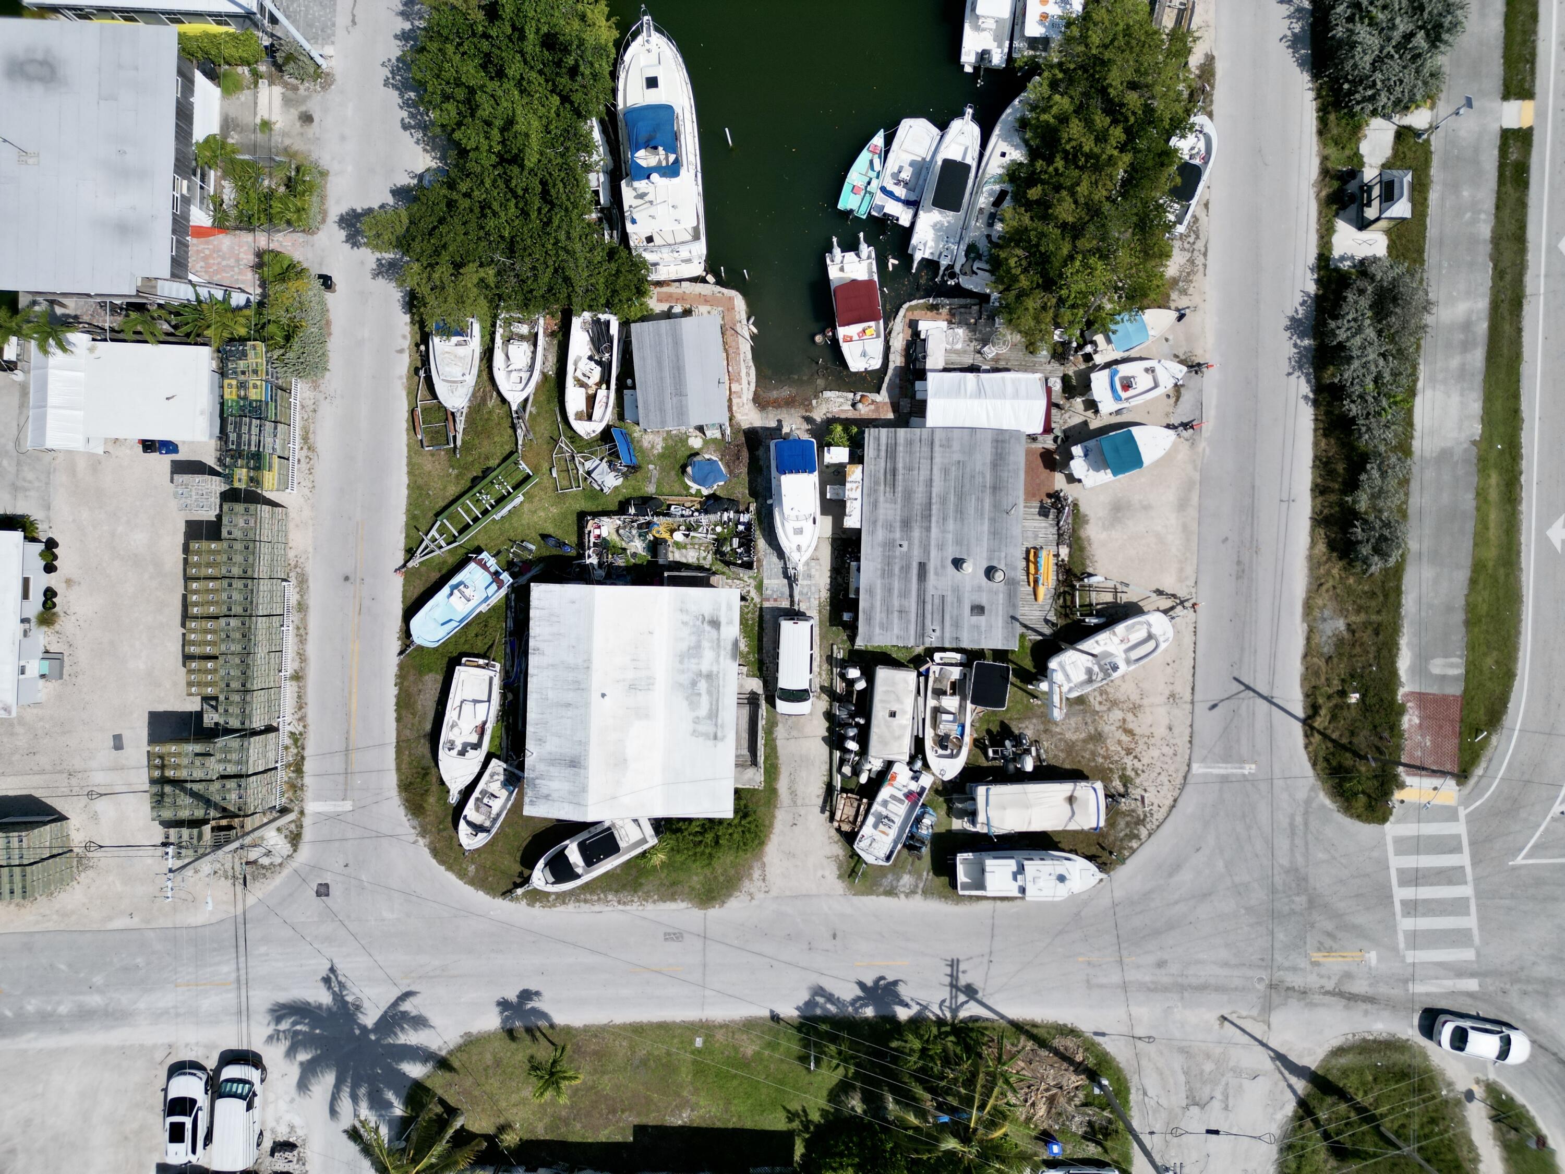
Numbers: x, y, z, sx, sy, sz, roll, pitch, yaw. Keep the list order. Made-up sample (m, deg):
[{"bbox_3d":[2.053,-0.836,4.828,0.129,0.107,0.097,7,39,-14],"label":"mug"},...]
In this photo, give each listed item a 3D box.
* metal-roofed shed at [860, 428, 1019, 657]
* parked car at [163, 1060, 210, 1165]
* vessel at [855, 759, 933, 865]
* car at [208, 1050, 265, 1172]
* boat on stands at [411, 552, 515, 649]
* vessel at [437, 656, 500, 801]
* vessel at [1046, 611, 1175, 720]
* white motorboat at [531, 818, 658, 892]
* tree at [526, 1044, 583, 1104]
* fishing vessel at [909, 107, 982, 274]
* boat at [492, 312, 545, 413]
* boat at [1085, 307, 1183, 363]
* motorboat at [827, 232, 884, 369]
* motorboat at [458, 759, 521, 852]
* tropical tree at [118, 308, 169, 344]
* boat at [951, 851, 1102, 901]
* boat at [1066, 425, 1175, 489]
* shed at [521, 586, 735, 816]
[{"bbox_3d":[8.231,-2.449,57.195,8.262,2.700,11.238,2,89,0],"label":"metal-roofed shed"},{"bbox_3d":[-31.680,28.100,57.292,1.930,1.740,4.800,3,89,0],"label":"parked car"},{"bbox_3d":[5.770,11.970,56.350,2.000,1.600,5.650,26,90,0],"label":"vessel"},{"bbox_3d":[-28.749,27.968,57.130,2.000,2.080,5.380,3,89,0],"label":"car"},{"bbox_3d":[-17.132,0.872,57.506,5.793,1.600,2.300,-42,90,0],"label":"boat on stands"},{"bbox_3d":[-16.300,7.460,56.300,2.350,1.800,7.400,11,90,0],"label":"vessel"},{"bbox_3d":[16.950,3.480,56.400,6.900,1.600,2.350,-26,90,0],"label":"vessel"},{"bbox_3d":[-9.960,13.650,56.350,7.000,1.750,2.250,-26,90,0],"label":"white motorboat"},{"bbox_3d":[-11.500,24.410,55.880,2.870,4.240,2.980,0,90,0],"label":"tree"},{"bbox_3d":[8.983,-21.278,58.677,2.600,2.900,9.160,14,89,0],"label":"fishing vessel"},{"bbox_3d":[-13.820,-11.750,56.990,2.470,1.610,5.190,2,90,0],"label":"boat"},{"bbox_3d":[18.470,-13.450,56.790,4.990,1.920,1.970,-20,90,0],"label":"boat"},{"bbox_3d":[4.030,-15.250,57.800,2.540,2.220,7.460,-8,90,0],"label":"motorboat"},{"bbox_3d":[-15.300,11.500,56.550,1.900,1.450,4.900,28,90,0],"label":"motorboat"},{"bbox_3d":[-32.200,-13.200,55.800,2.500,3.300,2.200,0,90,0],"label":"tropical tree"},{"bbox_3d":[12.949,14.985,56.738,7.474,3.100,2.400,0,89,0],"label":"boat"},{"bbox_3d":[17.730,-6.960,56.300,5.700,1.950,2.400,-18,90,0],"label":"boat"},{"bbox_3d":[-7.664,5.874,56.379,10.649,4.100,11.766,2,89,0],"label":"shed"}]

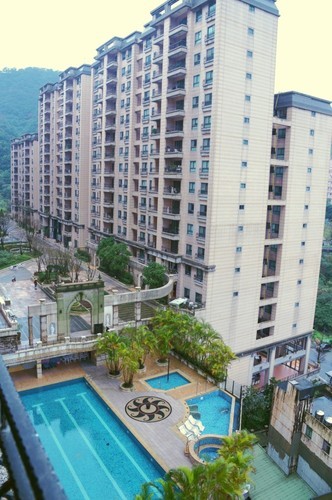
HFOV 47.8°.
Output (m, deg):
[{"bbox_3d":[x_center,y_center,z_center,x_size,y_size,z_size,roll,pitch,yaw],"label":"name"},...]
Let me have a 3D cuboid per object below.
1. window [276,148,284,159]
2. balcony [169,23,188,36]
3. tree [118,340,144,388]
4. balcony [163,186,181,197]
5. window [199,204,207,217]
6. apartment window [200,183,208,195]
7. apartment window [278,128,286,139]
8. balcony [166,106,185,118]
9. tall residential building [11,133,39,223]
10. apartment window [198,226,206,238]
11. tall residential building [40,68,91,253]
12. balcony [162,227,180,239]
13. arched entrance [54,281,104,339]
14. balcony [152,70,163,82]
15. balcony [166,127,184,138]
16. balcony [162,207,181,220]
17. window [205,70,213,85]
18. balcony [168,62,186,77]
[{"bbox_3d":[19.375,-16.289,63.349,1.874,1.874,0.200,-5,13,-34],"label":"window"},{"bbox_3d":[2.133,-33.713,57.500,1.500,1.400,3.650,-5,13,-34],"label":"balcony"},{"bbox_3d":[-3.823,12.365,40.446,2.700,4.900,2.700,3,10,0],"label":"tree"},{"bbox_3d":[1.283,-9.241,62.171,1.500,1.500,3.798,-5,13,-34],"label":"balcony"},{"bbox_3d":[5.351,-5.548,52.870,0.200,1.480,1.450,-4,11,-31],"label":"window"},{"bbox_3d":[5.776,-9.114,55.936,0.220,1.776,1.529,-5,13,-34],"label":"apartment window"},{"bbox_3d":[18.917,-18.837,60.850,0.200,1.500,1.500,-4,12,-34],"label":"apartment window"},{"bbox_3d":[1.729,-21.921,59.743,1.500,1.450,3.798,-5,13,-34],"label":"balcony"},{"bbox_3d":[-47.938,-27.125,147.028,17.000,32.000,36.000,-4,12,-34],"label":"tall residential building"},{"bbox_3d":[5.592,-2.686,57.104,0.220,1.825,1.578,-5,13,-34],"label":"apartment window"},{"bbox_3d":[-26.703,-25.852,113.338,13.500,46.000,37.000,-5,13,-34],"label":"tall residential building"},{"bbox_3d":[0.963,-2.604,59.542,1.100,1.350,3.700,-4,11,-31],"label":"balcony"},{"bbox_3d":[-10.056,7.104,43.940,5.700,6.550,1.100,-4,11,-31],"label":"arched entrance"},{"bbox_3d":[-1.432,-29.414,64.301,1.300,1.400,3.100,-4,12,-34],"label":"balcony"},{"bbox_3d":[1.530,-17.729,56.870,1.100,1.350,3.700,-4,11,-31],"label":"balcony"},{"bbox_3d":[1.182,-5.940,62.782,1.500,1.550,3.699,-5,13,-34],"label":"balcony"},{"bbox_3d":[5.852,-23.059,50.033,0.200,1.480,1.450,-4,11,-31],"label":"window"},{"bbox_3d":[1.633,-26.708,55.804,1.100,1.350,3.700,-4,11,-31],"label":"balcony"}]

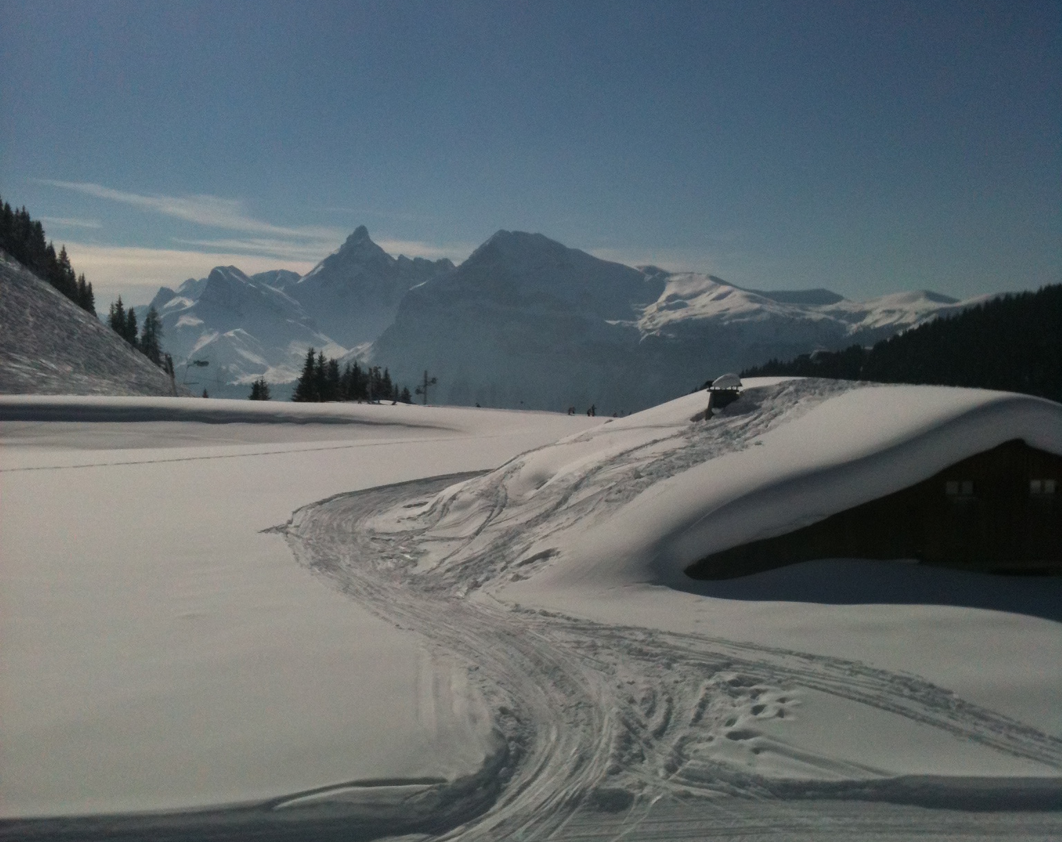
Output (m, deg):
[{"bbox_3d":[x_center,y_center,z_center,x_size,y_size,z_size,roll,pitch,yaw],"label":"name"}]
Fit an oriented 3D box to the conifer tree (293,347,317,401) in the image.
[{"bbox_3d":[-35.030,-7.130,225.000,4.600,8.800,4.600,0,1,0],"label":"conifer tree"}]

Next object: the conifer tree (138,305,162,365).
[{"bbox_3d":[-59.720,-13.470,225.000,3.700,9.900,3.700,0,1,0],"label":"conifer tree"}]

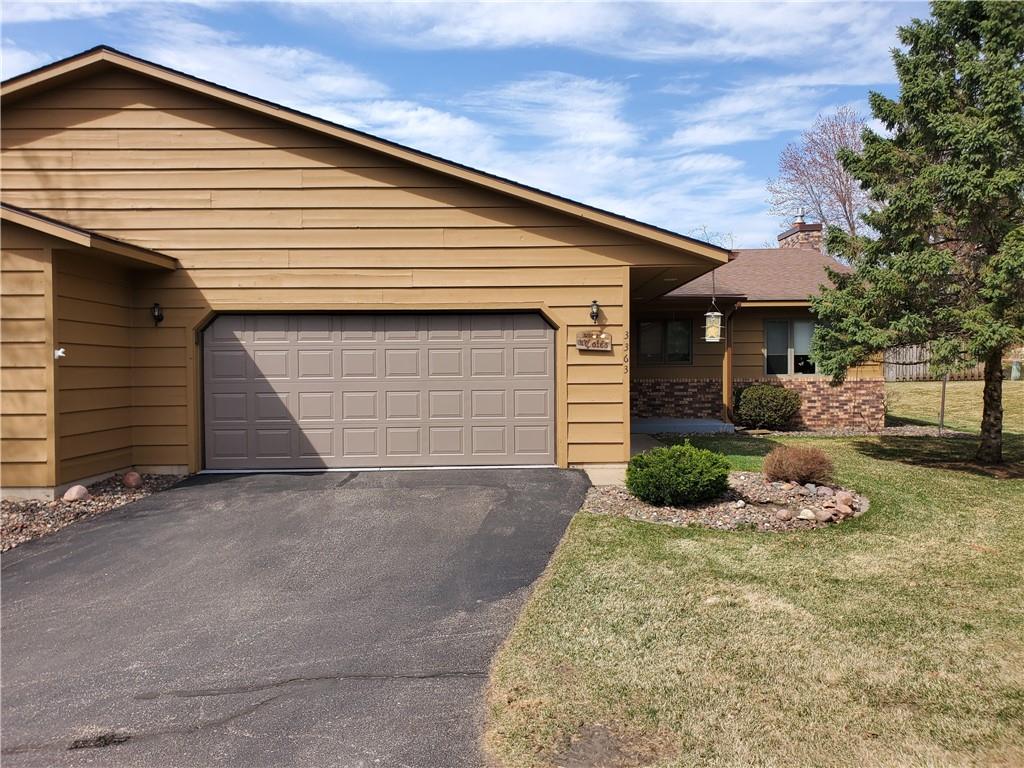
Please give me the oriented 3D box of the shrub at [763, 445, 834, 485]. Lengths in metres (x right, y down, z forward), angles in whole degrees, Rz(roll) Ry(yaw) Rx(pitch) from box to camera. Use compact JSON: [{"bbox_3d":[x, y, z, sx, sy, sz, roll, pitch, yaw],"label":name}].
[{"bbox_3d":[4.037,1.111,10.786,0.970,0.530,0.930,-1,1,0],"label":"shrub"}]

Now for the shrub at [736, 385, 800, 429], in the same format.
[{"bbox_3d":[5.508,0.495,16.583,1.380,0.980,1.280,-1,1,0],"label":"shrub"}]

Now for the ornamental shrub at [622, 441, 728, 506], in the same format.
[{"bbox_3d":[2.042,1.109,9.547,1.280,0.750,1.200,-1,1,0],"label":"ornamental shrub"}]

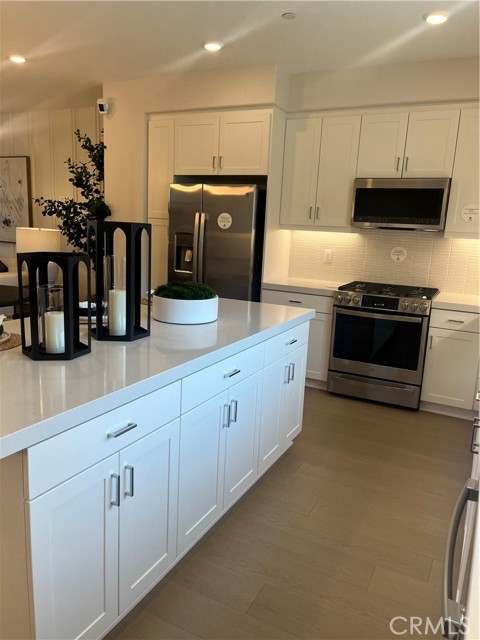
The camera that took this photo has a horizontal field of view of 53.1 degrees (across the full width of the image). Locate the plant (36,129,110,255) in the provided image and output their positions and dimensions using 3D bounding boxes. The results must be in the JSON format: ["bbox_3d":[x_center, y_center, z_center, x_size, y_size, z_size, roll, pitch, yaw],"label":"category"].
[{"bbox_3d":[-1.797,-1.404,5.528,0.760,1.480,0.620,8,12,26],"label":"plant"}]

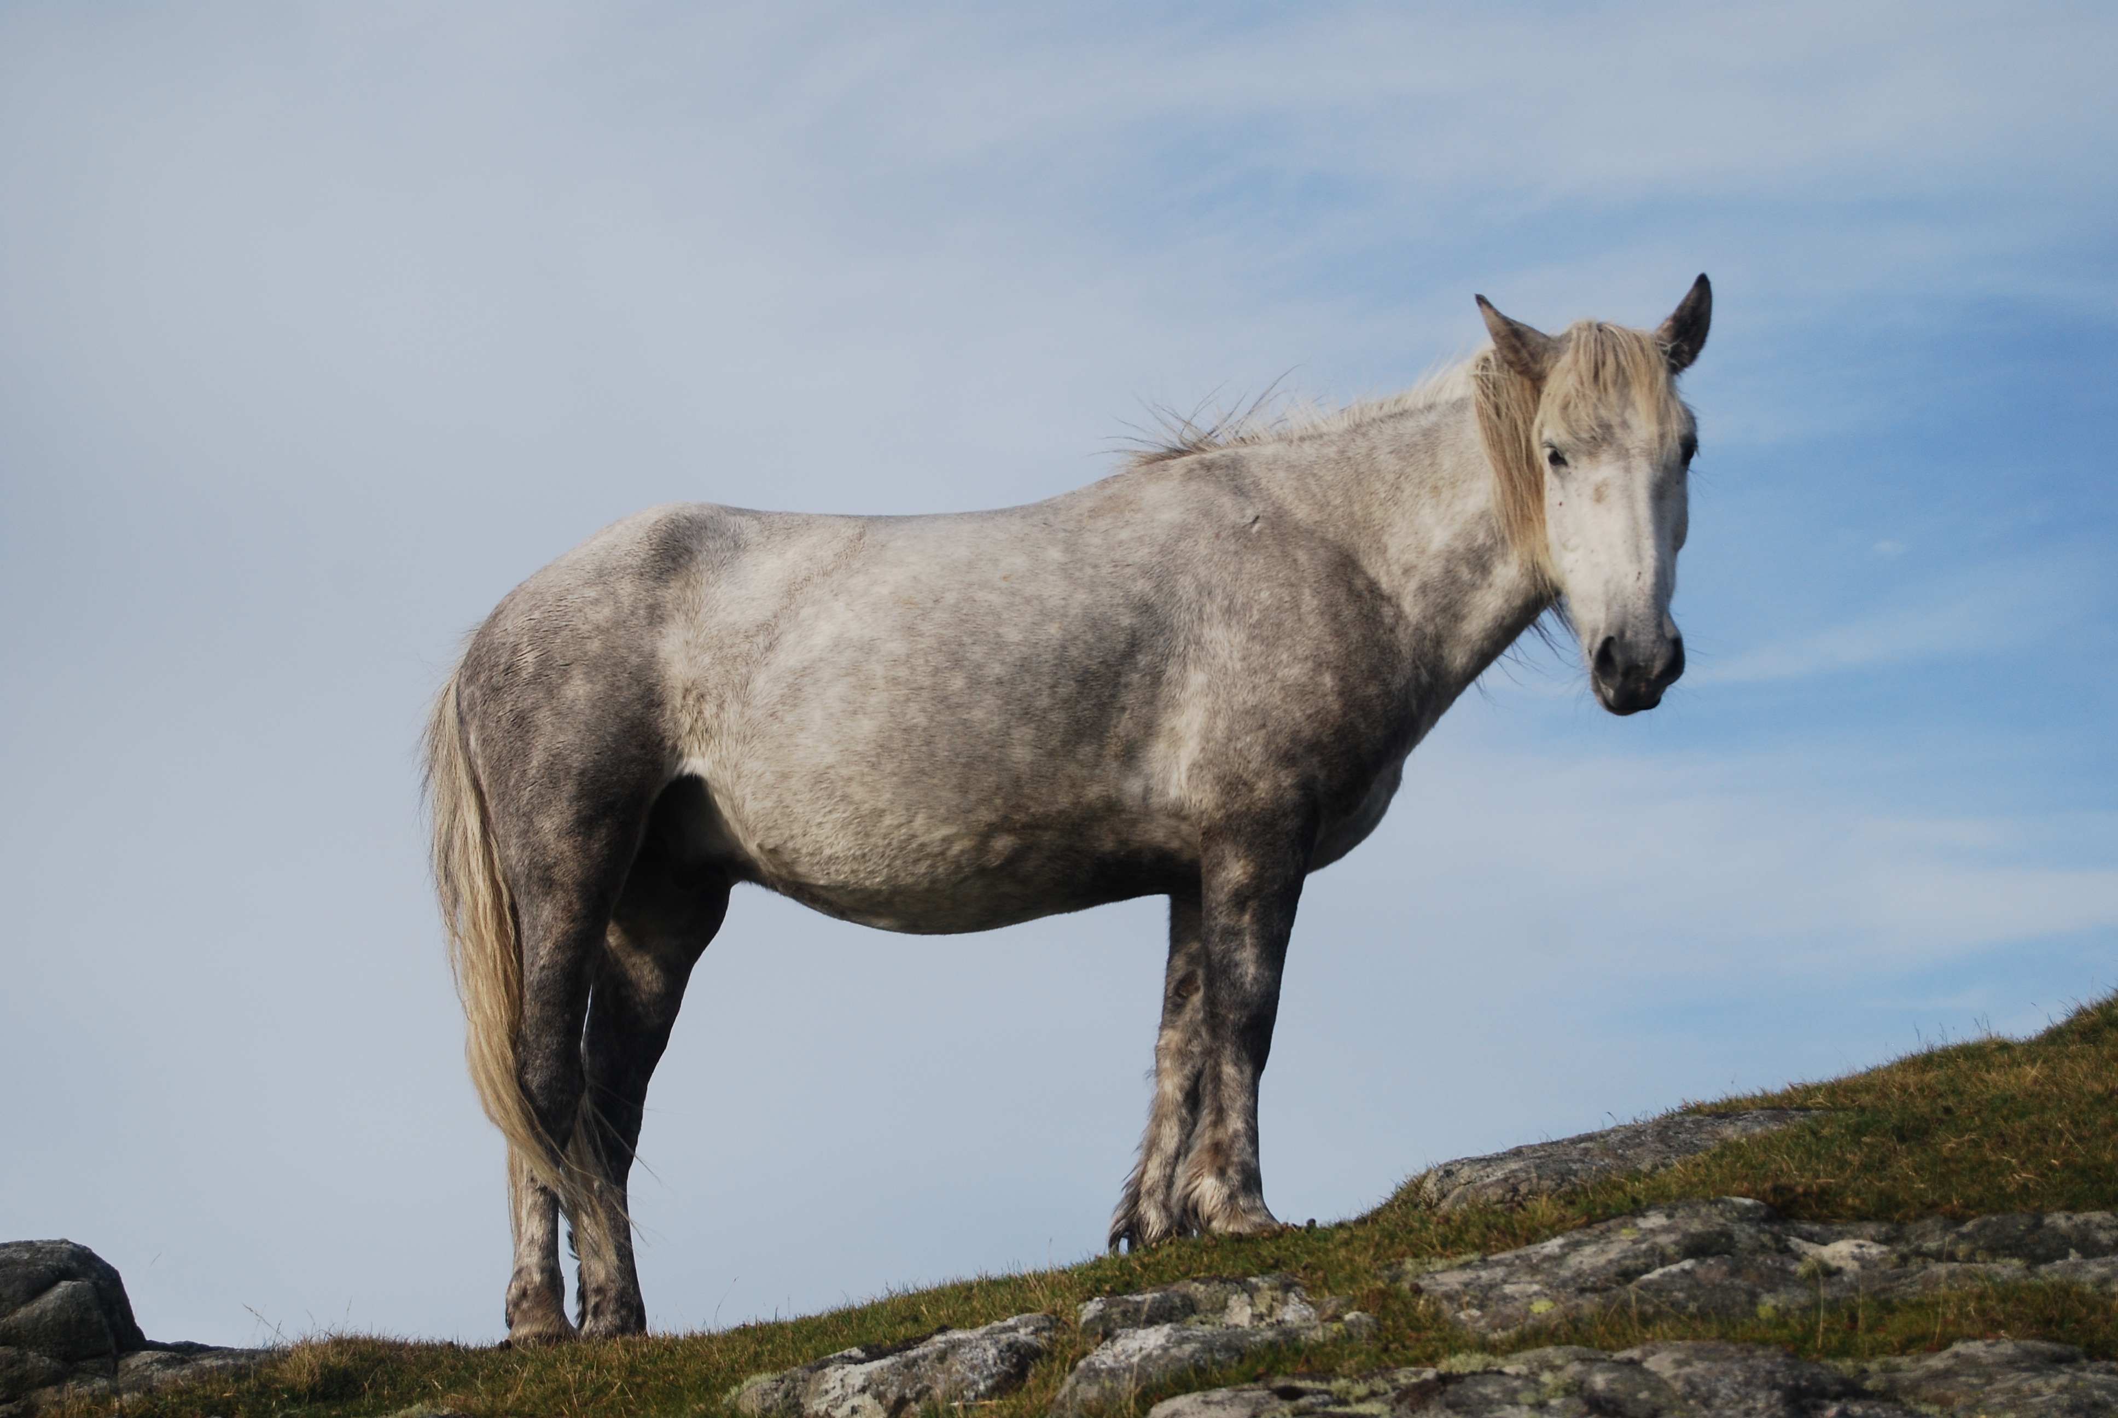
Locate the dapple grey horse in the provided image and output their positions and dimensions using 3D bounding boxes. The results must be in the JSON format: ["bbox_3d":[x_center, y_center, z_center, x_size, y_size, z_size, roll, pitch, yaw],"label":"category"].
[{"bbox_3d":[0.015,0.165,7.550,1.960,1.620,0.620,-3,-8,5],"label":"dapple grey horse"}]

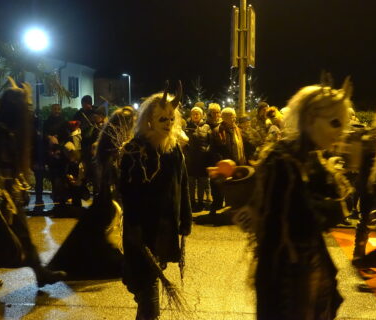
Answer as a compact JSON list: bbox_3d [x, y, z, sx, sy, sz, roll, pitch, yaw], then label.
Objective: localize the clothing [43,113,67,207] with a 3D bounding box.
[{"bbox_3d":[-2.146,-0.003,9.000,0.440,1.452,0.320,-1,5,-8],"label":"clothing"}]

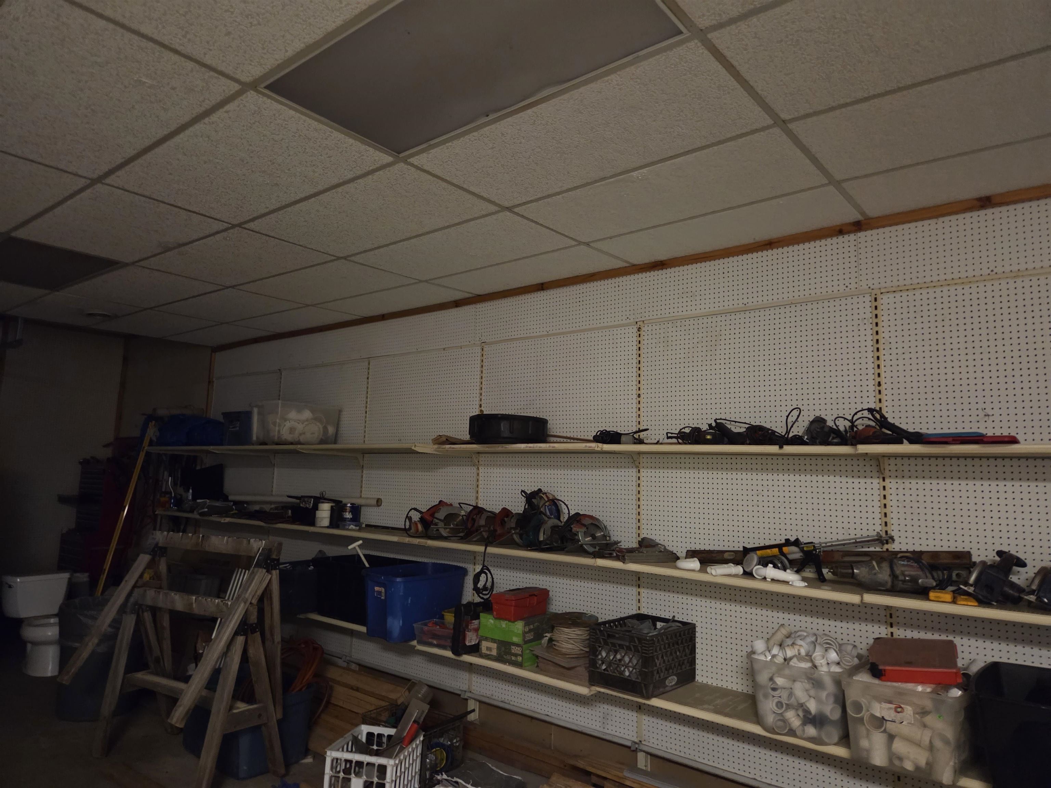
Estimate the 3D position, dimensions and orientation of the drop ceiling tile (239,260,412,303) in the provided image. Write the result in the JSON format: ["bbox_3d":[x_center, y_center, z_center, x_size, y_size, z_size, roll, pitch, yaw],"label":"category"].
[{"bbox_3d":[-1.304,-0.722,4.529,1.205,0.020,0.598,-4,-8,39],"label":"drop ceiling tile"}]

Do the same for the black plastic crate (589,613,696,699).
[{"bbox_3d":[0.588,1.300,3.485,0.338,0.278,0.430,-5,-9,42],"label":"black plastic crate"}]

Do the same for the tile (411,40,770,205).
[{"bbox_3d":[0.188,-0.919,2.518,1.205,0.020,0.598,-4,-8,39],"label":"tile"}]

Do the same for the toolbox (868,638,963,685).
[{"bbox_3d":[1.473,1.011,2.643,0.285,0.057,0.215,-9,8,29],"label":"toolbox"}]

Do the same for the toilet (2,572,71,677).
[{"bbox_3d":[-3.761,1.797,5.466,0.680,0.740,0.440,-4,-8,39],"label":"toilet"}]

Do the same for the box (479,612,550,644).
[{"bbox_3d":[-0.045,1.300,3.931,0.305,0.118,0.305,-3,-8,36],"label":"box"}]

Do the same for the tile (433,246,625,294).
[{"bbox_3d":[-0.009,-0.720,4.153,1.207,0.018,0.501,-4,-8,39],"label":"tile"}]

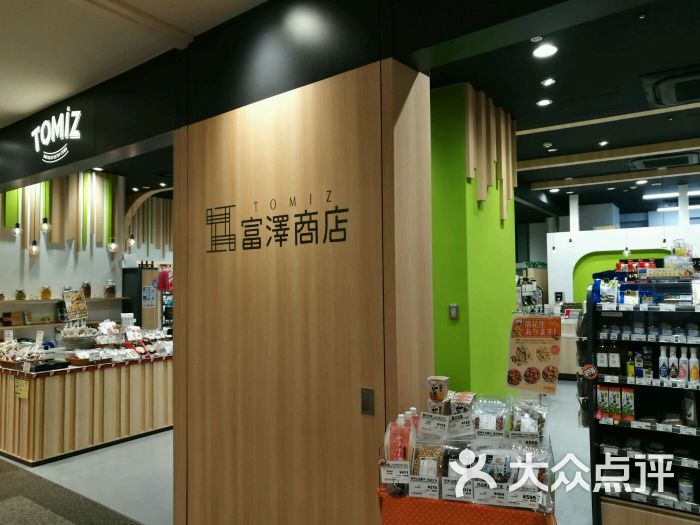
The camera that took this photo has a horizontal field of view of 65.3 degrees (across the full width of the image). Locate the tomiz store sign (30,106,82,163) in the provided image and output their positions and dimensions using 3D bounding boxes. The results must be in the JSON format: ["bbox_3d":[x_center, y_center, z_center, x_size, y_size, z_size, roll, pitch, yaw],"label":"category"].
[{"bbox_3d":[-2.536,-1.068,4.643,0.933,0.426,0.050,-3,-3,38],"label":"tomiz store sign"}]

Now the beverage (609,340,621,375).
[{"bbox_3d":[1.561,0.573,3.213,0.066,0.215,0.066,-3,-3,38],"label":"beverage"}]

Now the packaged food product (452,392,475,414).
[{"bbox_3d":[0.439,0.572,2.130,0.078,0.088,0.078,-2,5,22],"label":"packaged food product"}]

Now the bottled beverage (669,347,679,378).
[{"bbox_3d":[1.735,0.544,2.927,0.050,0.188,0.050,-3,-3,37],"label":"bottled beverage"}]

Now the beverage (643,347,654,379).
[{"bbox_3d":[1.642,0.553,3.003,0.052,0.187,0.052,-3,-3,37],"label":"beverage"}]

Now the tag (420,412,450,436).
[{"bbox_3d":[0.319,0.609,2.060,0.103,0.078,0.006,5,-16,20],"label":"tag"}]

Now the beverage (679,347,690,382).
[{"bbox_3d":[1.839,0.564,2.999,0.052,0.198,0.052,-3,-3,38],"label":"beverage"}]

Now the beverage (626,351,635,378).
[{"bbox_3d":[1.629,0.598,3.160,0.046,0.168,0.046,-3,-3,38],"label":"beverage"}]

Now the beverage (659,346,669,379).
[{"bbox_3d":[1.699,0.548,2.954,0.050,0.187,0.050,-3,-3,37],"label":"beverage"}]

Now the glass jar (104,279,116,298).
[{"bbox_3d":[-3.027,0.329,6.900,0.135,0.250,0.135,-1,-3,0],"label":"glass jar"}]

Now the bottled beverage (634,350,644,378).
[{"bbox_3d":[1.602,0.570,3.019,0.045,0.155,0.045,-3,-3,37],"label":"bottled beverage"}]

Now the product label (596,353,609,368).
[{"bbox_3d":[1.494,0.577,3.223,0.063,0.082,0.012,-3,-3,38],"label":"product label"}]

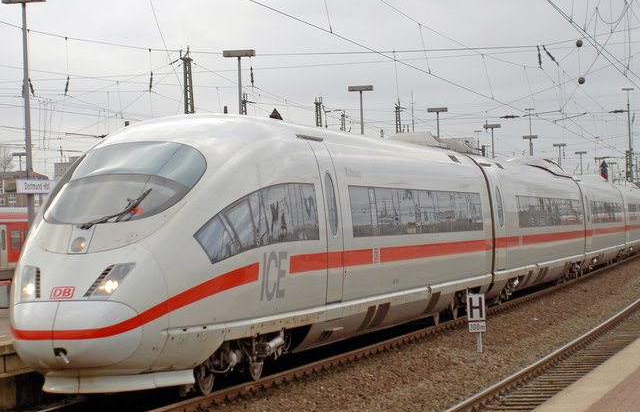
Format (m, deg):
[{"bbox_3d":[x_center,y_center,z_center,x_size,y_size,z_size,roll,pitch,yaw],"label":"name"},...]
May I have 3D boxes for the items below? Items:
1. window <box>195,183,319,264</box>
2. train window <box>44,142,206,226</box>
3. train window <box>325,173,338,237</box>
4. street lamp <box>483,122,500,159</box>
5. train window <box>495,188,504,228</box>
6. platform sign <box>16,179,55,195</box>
[{"bbox_3d":[-0.782,0.211,29.655,0.250,1.080,5.100,-2,-1,18],"label":"window"},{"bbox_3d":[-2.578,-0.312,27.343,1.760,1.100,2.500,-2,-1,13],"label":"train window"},{"bbox_3d":[0.192,-0.018,33.173,0.080,0.970,0.540,-2,-1,13],"label":"train window"},{"bbox_3d":[8.368,-0.871,104.000,0.840,6.090,0.280,-2,-1,12],"label":"street lamp"},{"bbox_3d":[4.305,0.012,51.677,0.080,0.980,0.580,-2,-1,12],"label":"train window"},{"bbox_3d":[-5.501,-0.372,42.091,0.100,0.290,2.310,-2,-1,12],"label":"platform sign"}]

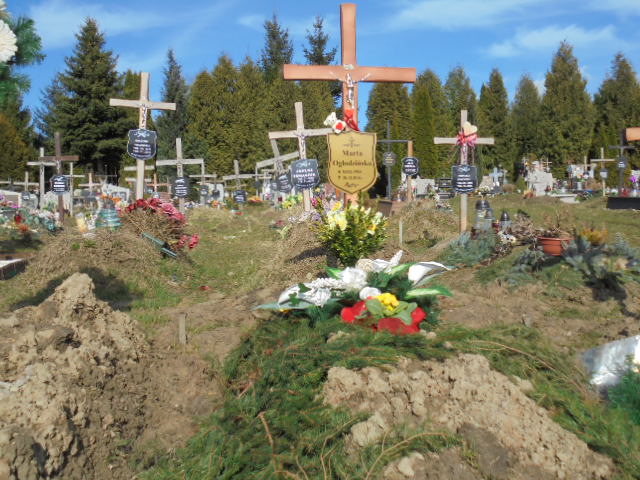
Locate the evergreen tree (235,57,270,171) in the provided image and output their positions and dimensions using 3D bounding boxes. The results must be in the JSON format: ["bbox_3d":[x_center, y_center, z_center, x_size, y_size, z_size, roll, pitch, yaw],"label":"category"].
[{"bbox_3d":[-3.170,-5.542,33.000,1.785,6.153,1.800,0,4,0],"label":"evergreen tree"}]

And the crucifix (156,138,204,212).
[{"bbox_3d":[-1.968,-0.889,9.861,0.630,1.057,0.100,0,6,0],"label":"crucifix"}]

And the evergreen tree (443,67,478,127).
[{"bbox_3d":[6.999,-5.654,35.000,1.694,5.978,1.700,0,4,0],"label":"evergreen tree"}]

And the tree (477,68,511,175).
[{"bbox_3d":[7.546,-4.844,30.662,1.520,4.960,1.520,0,6,0],"label":"tree"}]

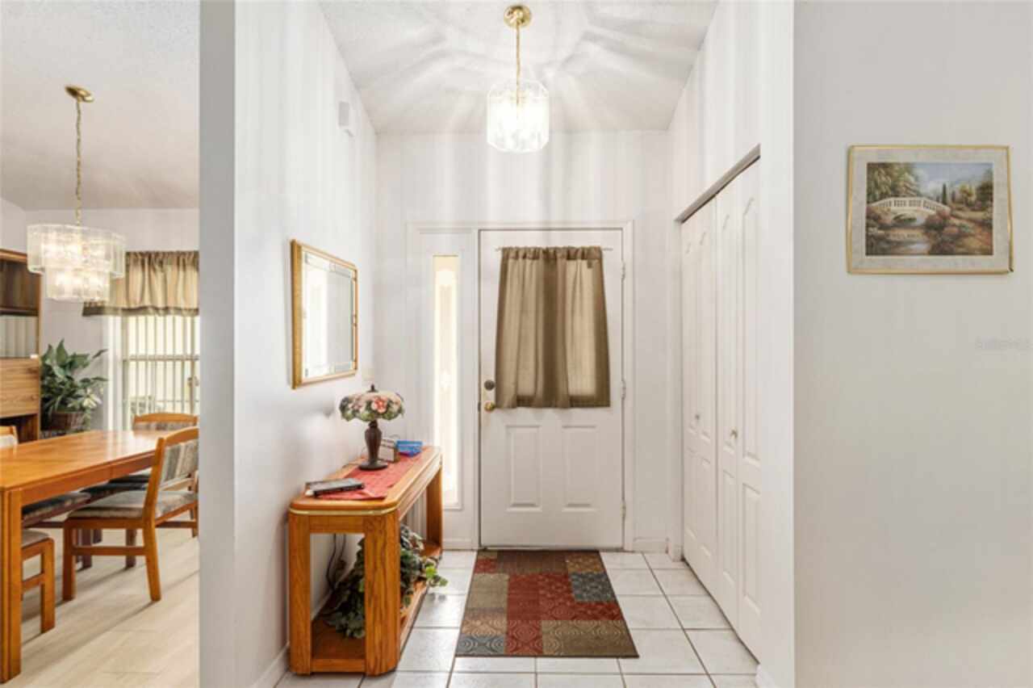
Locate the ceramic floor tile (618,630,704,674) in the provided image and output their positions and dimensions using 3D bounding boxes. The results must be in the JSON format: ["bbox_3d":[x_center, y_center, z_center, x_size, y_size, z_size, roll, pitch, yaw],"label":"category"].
[{"bbox_3d":[0.591,1.305,2.192,0.339,0.010,0.315,0,0,1],"label":"ceramic floor tile"}]

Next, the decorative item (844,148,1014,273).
[{"bbox_3d":[1.367,-0.444,1.716,0.521,0.427,0.025,0,0,1],"label":"decorative item"}]

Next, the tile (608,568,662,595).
[{"bbox_3d":[0.606,1.303,2.821,0.329,0.010,0.315,0,0,1],"label":"tile"}]

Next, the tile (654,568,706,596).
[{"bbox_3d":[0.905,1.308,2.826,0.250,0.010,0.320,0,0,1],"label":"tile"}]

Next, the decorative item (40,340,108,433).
[{"bbox_3d":[-3.474,0.324,4.029,0.480,0.700,0.430,0,0,1],"label":"decorative item"}]

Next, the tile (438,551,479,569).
[{"bbox_3d":[-0.403,1.304,3.113,0.319,0.010,0.238,0,0,1],"label":"tile"}]

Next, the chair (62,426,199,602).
[{"bbox_3d":[-2.059,0.885,2.865,0.550,0.850,0.470,0,0,1],"label":"chair"}]

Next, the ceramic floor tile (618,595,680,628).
[{"bbox_3d":[0.601,1.304,2.507,0.329,0.010,0.315,0,0,1],"label":"ceramic floor tile"}]

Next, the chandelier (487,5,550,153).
[{"bbox_3d":[0.007,-1.262,2.443,0.295,0.625,0.295,0,0,1],"label":"chandelier"}]

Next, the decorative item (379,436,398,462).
[{"bbox_3d":[-0.681,0.563,2.769,0.120,0.120,0.060,0,0,33],"label":"decorative item"}]

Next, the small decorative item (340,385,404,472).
[{"bbox_3d":[-0.737,0.416,2.633,0.328,0.416,0.328,0,0,1],"label":"small decorative item"}]

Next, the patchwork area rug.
[{"bbox_3d":[0.130,1.294,2.690,0.762,0.010,1.088,0,0,1],"label":"patchwork area rug"}]

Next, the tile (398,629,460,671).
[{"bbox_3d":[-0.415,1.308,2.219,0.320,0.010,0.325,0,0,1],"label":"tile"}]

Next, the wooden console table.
[{"bbox_3d":[-0.667,0.962,2.579,0.443,0.677,1.101,0,0,1],"label":"wooden console table"}]

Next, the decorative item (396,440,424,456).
[{"bbox_3d":[-0.629,0.615,3.051,0.120,0.074,0.100,0,0,36],"label":"decorative item"}]

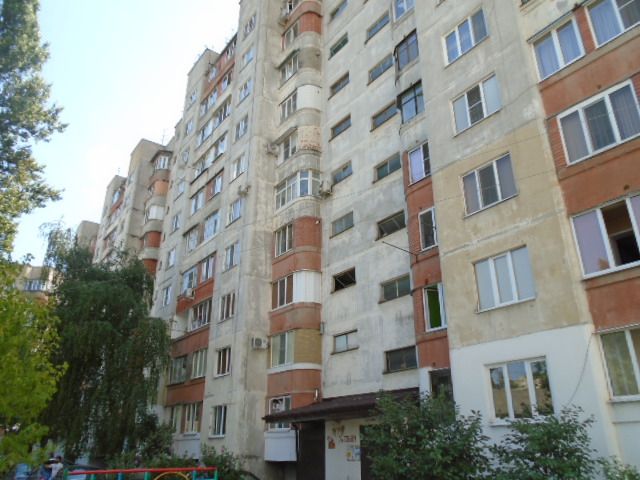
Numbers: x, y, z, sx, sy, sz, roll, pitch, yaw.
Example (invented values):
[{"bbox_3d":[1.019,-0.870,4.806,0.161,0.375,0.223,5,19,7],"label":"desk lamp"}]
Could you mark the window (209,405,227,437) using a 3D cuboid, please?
[{"bbox_3d":[-4.920,8.869,23.393,0.170,1.277,1.589,17,-29,-34],"label":"window"}]

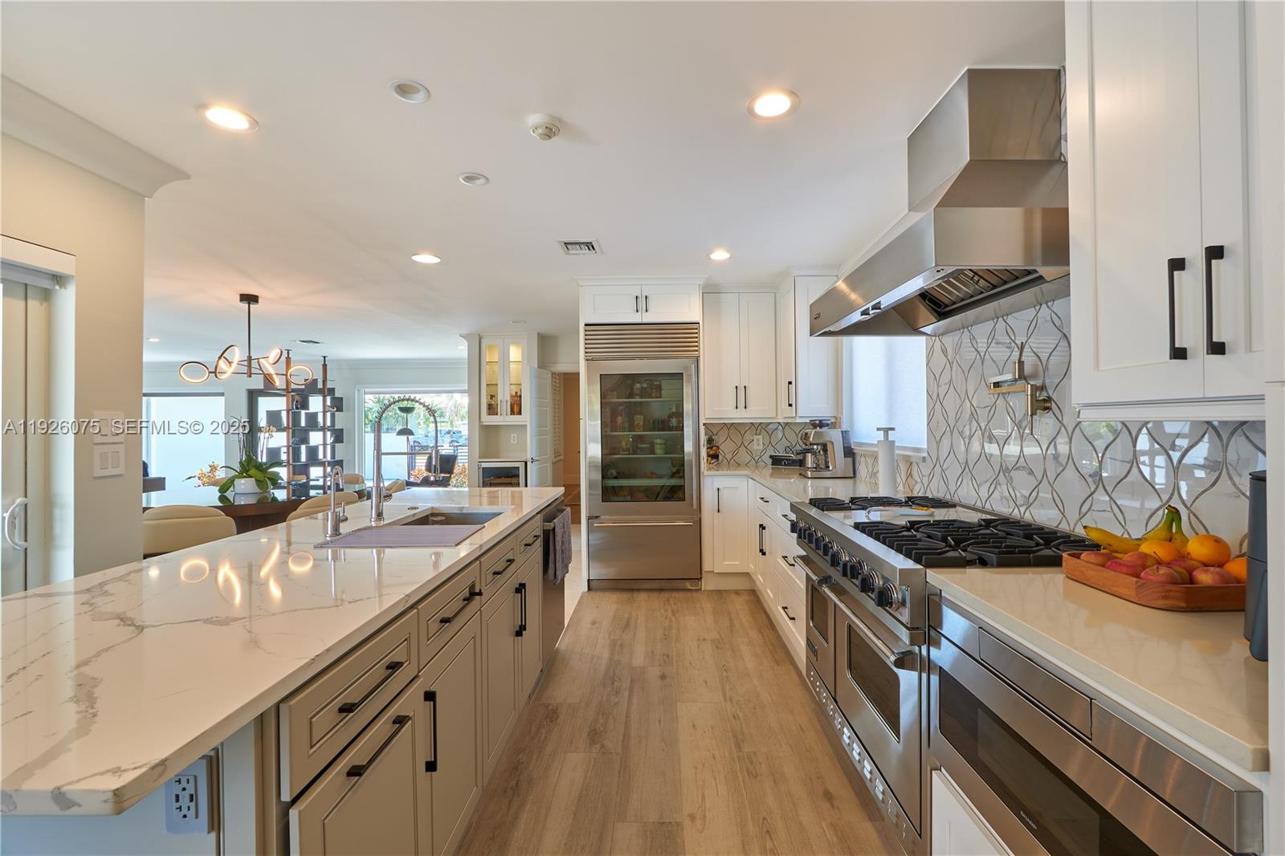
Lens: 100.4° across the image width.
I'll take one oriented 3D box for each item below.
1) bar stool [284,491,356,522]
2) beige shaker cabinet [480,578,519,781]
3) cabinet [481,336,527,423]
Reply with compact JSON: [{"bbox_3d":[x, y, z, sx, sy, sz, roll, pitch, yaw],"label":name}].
[{"bbox_3d":[-2.500,0.908,4.297,0.550,0.820,0.550,0,0,34],"label":"bar stool"},{"bbox_3d":[-0.799,0.910,2.035,0.540,0.605,0.452,-1,0,2],"label":"beige shaker cabinet"},{"bbox_3d":[-1.762,-0.616,7.024,0.590,1.090,0.330,-1,0,2],"label":"cabinet"}]

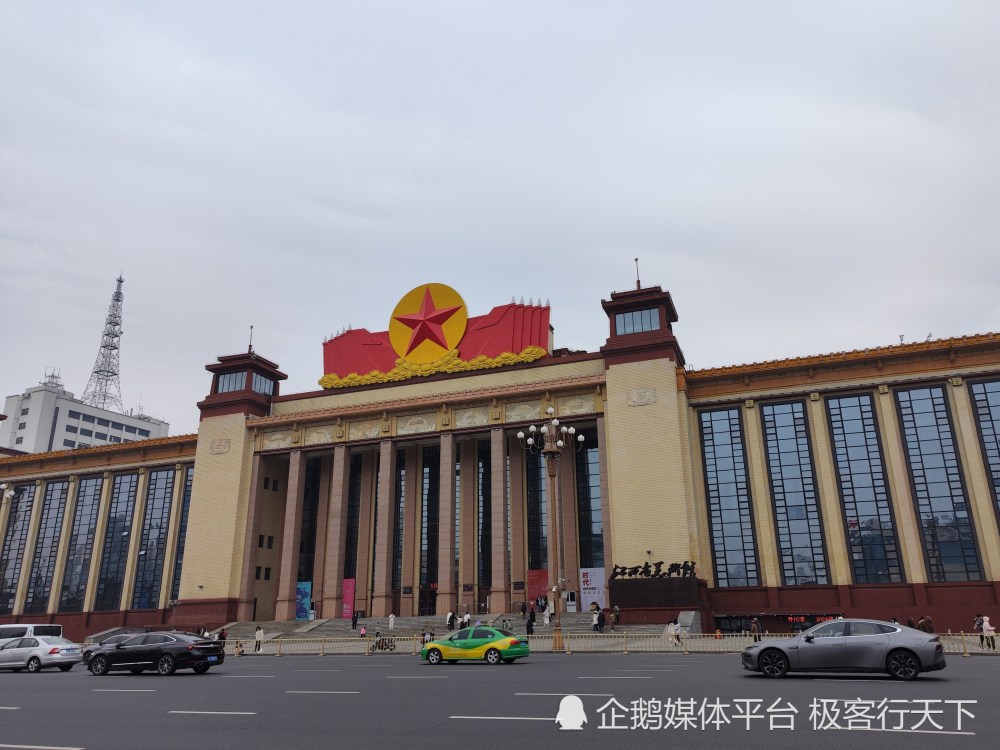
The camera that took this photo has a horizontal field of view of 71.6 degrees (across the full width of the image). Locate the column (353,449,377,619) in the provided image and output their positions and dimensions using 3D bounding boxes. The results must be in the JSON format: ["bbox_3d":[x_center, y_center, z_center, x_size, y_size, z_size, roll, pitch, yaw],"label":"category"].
[{"bbox_3d":[-16.420,19.183,85.468,1.500,20.107,0.800,-8,-20,19],"label":"column"}]

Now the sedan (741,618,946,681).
[{"bbox_3d":[8.955,7.303,18.582,4.880,1.450,1.900,-8,-20,19],"label":"sedan"}]

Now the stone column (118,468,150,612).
[{"bbox_3d":[-47.533,21.336,90.427,1.200,18.133,0.900,-7,-20,18],"label":"stone column"}]

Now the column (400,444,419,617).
[{"bbox_3d":[-10.711,18.370,83.529,1.500,20.145,0.800,-8,-20,19],"label":"column"}]

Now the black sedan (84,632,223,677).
[{"bbox_3d":[-12.800,10.305,25.700,4.930,1.460,1.860,-6,-20,16],"label":"black sedan"}]

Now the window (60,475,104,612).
[{"bbox_3d":[-56.560,22.735,93.786,4.272,17.761,0.300,-7,-20,18],"label":"window"}]

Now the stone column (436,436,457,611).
[{"bbox_3d":[-5.445,15.348,72.627,1.450,18.503,1.450,-7,-20,18],"label":"stone column"}]

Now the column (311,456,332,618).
[{"bbox_3d":[-22.751,20.017,88.443,1.400,20.156,1.200,-7,-20,18],"label":"column"}]

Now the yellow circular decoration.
[{"bbox_3d":[-8.502,-6.064,82.440,10.000,10.000,1.000,-7,-20,18],"label":"yellow circular decoration"}]

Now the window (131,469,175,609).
[{"bbox_3d":[-44.811,21.003,90.040,4.291,17.862,0.300,-7,-20,18],"label":"window"}]

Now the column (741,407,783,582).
[{"bbox_3d":[24.903,11.113,66.031,1.900,17.310,1.000,-7,-20,18],"label":"column"}]

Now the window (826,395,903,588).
[{"bbox_3d":[35.327,10.720,67.321,4.420,18.257,0.300,-7,-20,18],"label":"window"}]

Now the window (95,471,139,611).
[{"bbox_3d":[-49.576,21.140,89.618,4.100,17.684,0.300,-7,-20,18],"label":"window"}]

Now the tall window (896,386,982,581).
[{"bbox_3d":[39.372,9.431,62.462,4.169,17.556,0.300,-8,-20,19],"label":"tall window"}]

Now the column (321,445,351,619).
[{"bbox_3d":[-18.783,18.073,80.715,1.600,19.480,1.450,-8,-20,19],"label":"column"}]

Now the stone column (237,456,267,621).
[{"bbox_3d":[-28.302,18.548,79.672,1.250,18.414,1.300,-7,-20,18],"label":"stone column"}]

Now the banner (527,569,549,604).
[{"bbox_3d":[4.337,23.473,75.920,2.518,4.075,0.120,-8,-20,19],"label":"banner"}]

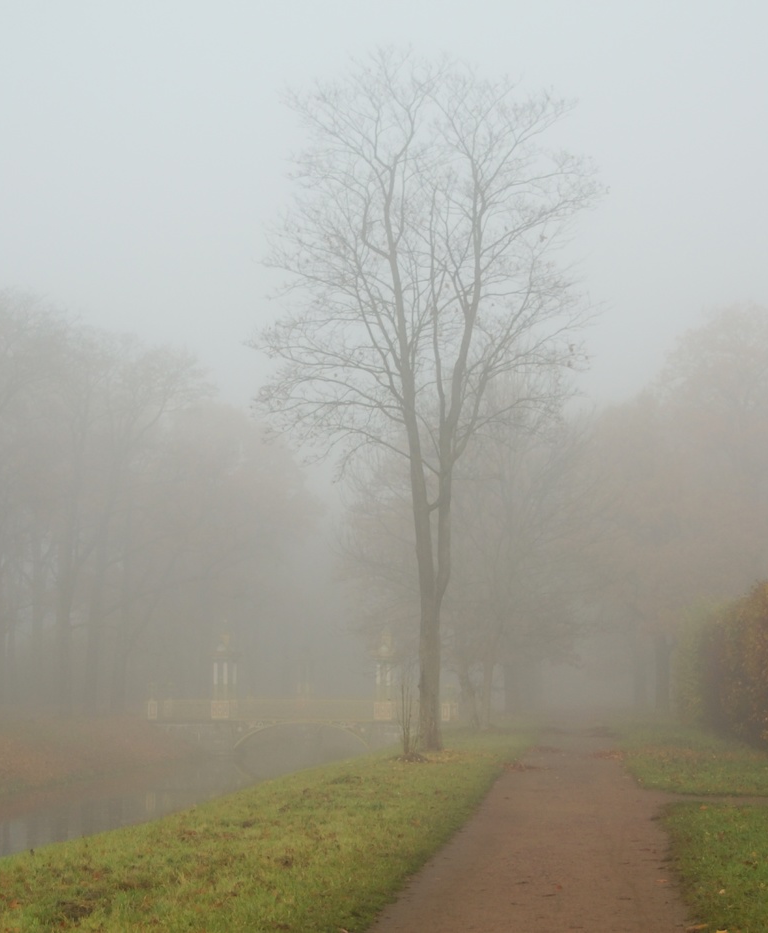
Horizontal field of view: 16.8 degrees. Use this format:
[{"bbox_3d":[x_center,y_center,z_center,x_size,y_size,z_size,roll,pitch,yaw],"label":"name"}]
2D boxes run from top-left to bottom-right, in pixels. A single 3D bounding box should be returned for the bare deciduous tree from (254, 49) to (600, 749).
[{"bbox_3d":[1.000,-1.660,60.200,8.100,16.300,7.700,0,-5,0],"label":"bare deciduous tree"}]

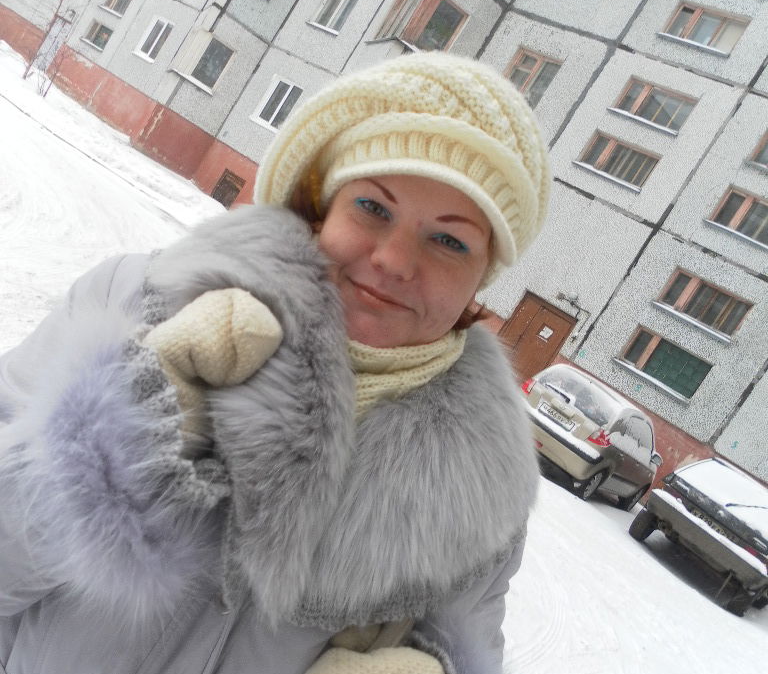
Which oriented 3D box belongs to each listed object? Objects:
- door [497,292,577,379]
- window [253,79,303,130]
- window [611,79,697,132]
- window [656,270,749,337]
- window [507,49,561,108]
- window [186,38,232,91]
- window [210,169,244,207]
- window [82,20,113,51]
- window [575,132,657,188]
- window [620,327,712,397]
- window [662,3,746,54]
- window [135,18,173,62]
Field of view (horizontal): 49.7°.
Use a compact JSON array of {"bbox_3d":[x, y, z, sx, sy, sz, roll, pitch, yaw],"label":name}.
[{"bbox_3d":[2.647,0.292,15.799,1.264,2.083,0.150,36,6,36],"label":"door"},{"bbox_3d":[-2.709,-5.925,21.023,1.196,1.282,0.180,36,7,36],"label":"window"},{"bbox_3d":[5.121,-4.368,15.626,1.430,0.713,0.150,36,6,36],"label":"window"},{"bbox_3d":[5.494,-0.570,14.190,1.405,0.677,0.150,36,6,36],"label":"window"},{"bbox_3d":[3.001,-5.334,17.327,1.102,1.206,0.150,36,6,36],"label":"window"},{"bbox_3d":[-4.424,-7.055,21.436,0.706,1.234,0.180,30,6,-24],"label":"window"},{"bbox_3d":[-4.109,-3.909,21.945,0.861,0.861,0.160,36,6,36],"label":"window"},{"bbox_3d":[-9.167,-9.725,26.731,1.288,0.702,0.150,36,6,36],"label":"window"},{"bbox_3d":[4.557,-3.442,16.072,1.481,0.724,0.160,36,6,36],"label":"window"},{"bbox_3d":[4.945,0.453,14.616,1.470,0.704,0.160,36,6,36],"label":"window"},{"bbox_3d":[5.914,-5.694,15.225,1.434,0.731,0.180,36,7,36],"label":"window"},{"bbox_3d":[-6.888,-8.964,24.989,1.077,1.229,0.150,36,6,36],"label":"window"}]

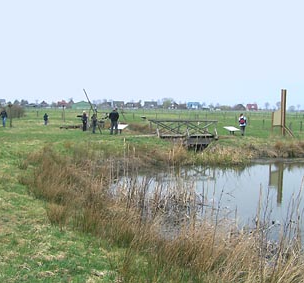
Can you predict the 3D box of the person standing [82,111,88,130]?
[{"bbox_3d":[-4.998,-1.493,30.800,0.480,1.520,0.360,2,5,18],"label":"person standing"}]

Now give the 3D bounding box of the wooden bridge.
[{"bbox_3d":[2.070,-0.491,27.500,4.200,1.750,1.800,-1,5,-18],"label":"wooden bridge"}]

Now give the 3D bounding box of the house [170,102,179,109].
[{"bbox_3d":[21.220,-34.338,400.000,9.800,7.100,10.000,1,5,0],"label":"house"}]

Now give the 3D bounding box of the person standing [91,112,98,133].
[{"bbox_3d":[-3.979,-1.211,28.700,0.440,1.370,0.360,3,5,21],"label":"person standing"}]

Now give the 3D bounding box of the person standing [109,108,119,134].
[{"bbox_3d":[-2.496,-1.331,27.600,0.560,1.760,0.380,1,5,0],"label":"person standing"}]

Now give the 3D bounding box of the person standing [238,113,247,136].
[{"bbox_3d":[6.299,-1.146,28.800,0.530,1.570,0.420,1,5,0],"label":"person standing"}]

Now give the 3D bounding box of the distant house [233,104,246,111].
[{"bbox_3d":[84.398,-32.602,400.000,11.300,6.300,9.500,1,5,0],"label":"distant house"}]

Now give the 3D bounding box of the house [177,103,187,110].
[{"bbox_3d":[29.901,-33.373,400.000,8.500,5.600,8.000,1,5,0],"label":"house"}]

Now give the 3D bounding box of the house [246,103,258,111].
[{"bbox_3d":[96.648,-32.505,400.000,11.000,6.600,9.000,0,5,-6],"label":"house"}]

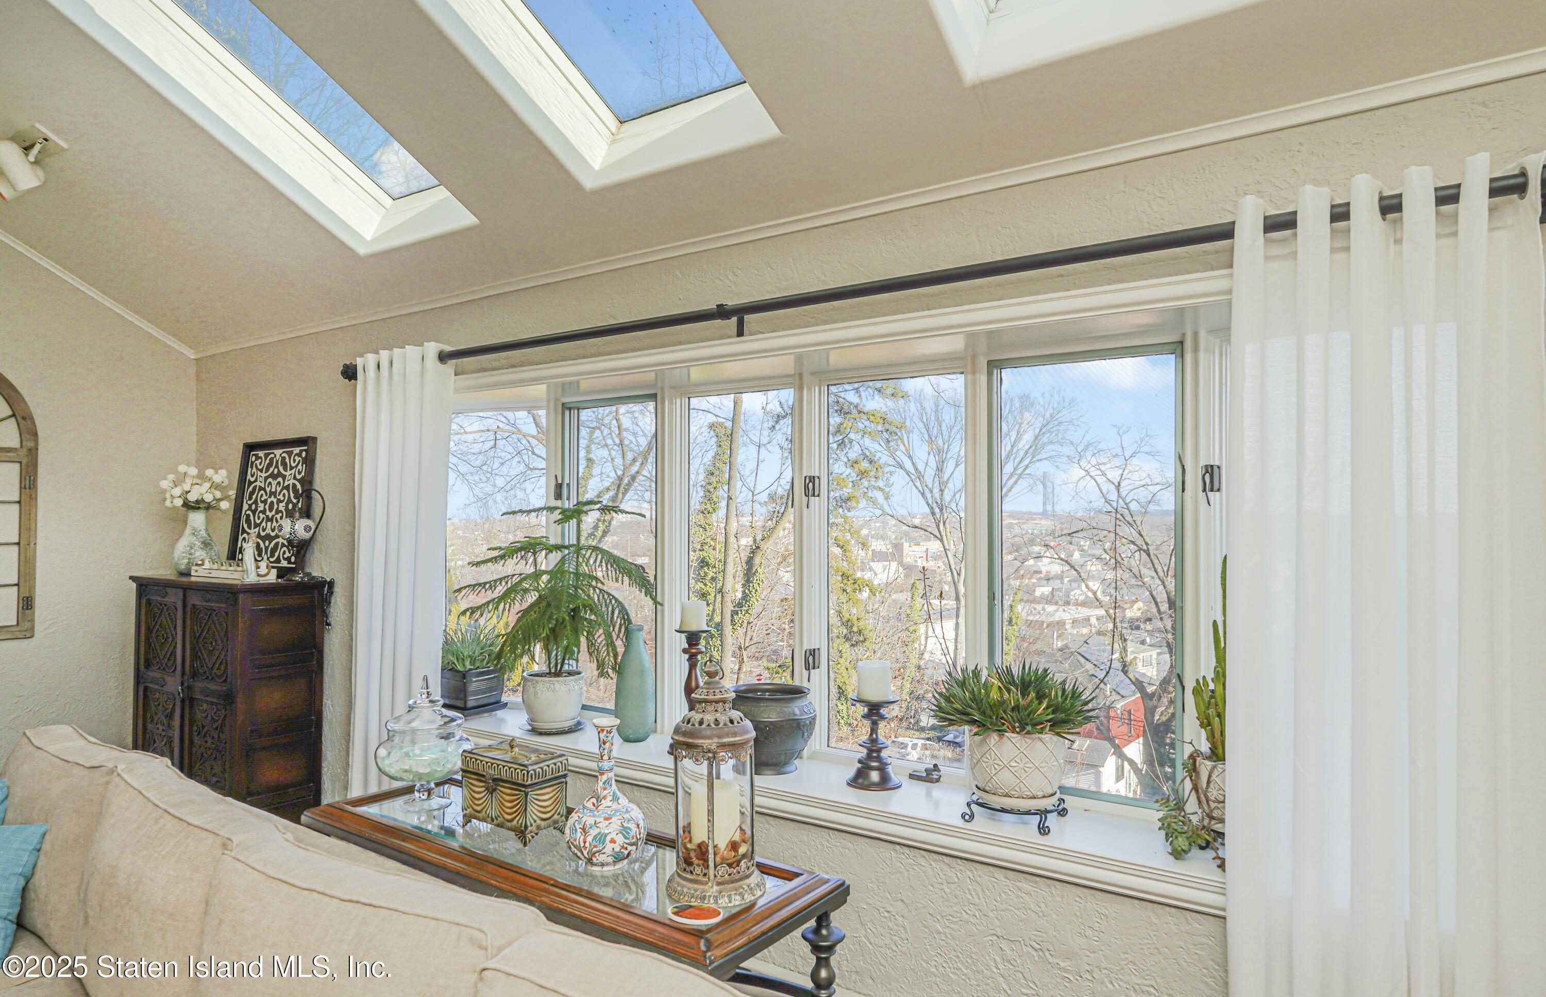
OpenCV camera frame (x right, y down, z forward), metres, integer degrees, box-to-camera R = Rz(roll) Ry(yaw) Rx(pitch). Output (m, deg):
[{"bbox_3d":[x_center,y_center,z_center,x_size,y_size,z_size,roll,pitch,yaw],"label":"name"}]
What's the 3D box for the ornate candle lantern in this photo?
[{"bbox_3d":[-0.116,0.561,1.831,0.197,0.454,0.197,0,-1,0],"label":"ornate candle lantern"}]

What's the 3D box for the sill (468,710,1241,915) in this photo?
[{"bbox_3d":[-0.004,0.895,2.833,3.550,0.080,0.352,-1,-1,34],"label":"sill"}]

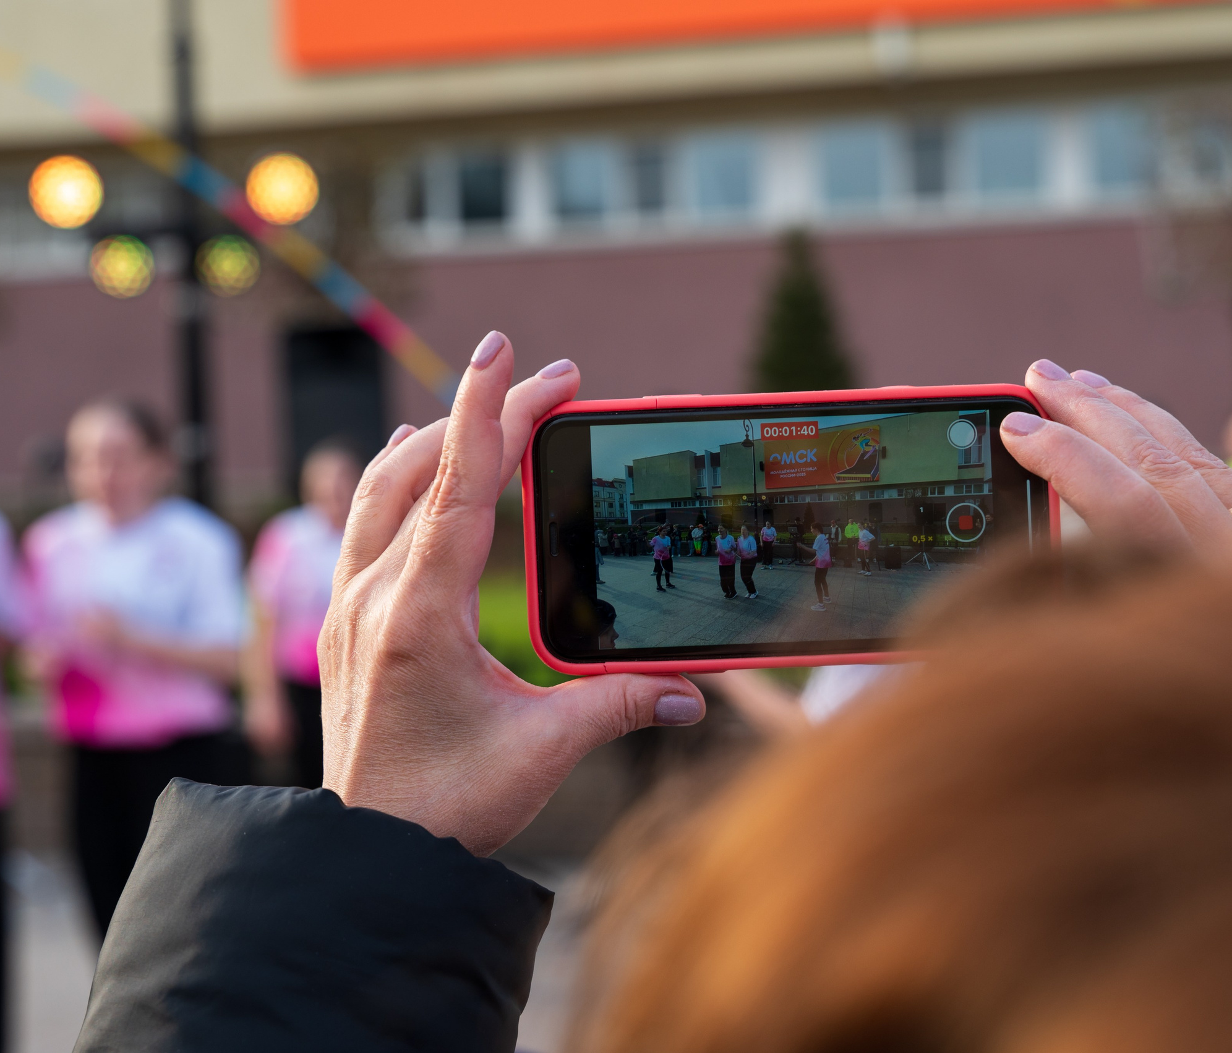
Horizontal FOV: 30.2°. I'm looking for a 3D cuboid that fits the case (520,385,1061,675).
[{"bbox_3d":[0.051,0.001,0.658,0.150,0.075,0.009,-2,-2,1],"label":"case"}]

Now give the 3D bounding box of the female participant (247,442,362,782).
[{"bbox_3d":[-0.874,0.544,7.100,0.500,1.630,0.310,-2,3,-10],"label":"female participant"}]

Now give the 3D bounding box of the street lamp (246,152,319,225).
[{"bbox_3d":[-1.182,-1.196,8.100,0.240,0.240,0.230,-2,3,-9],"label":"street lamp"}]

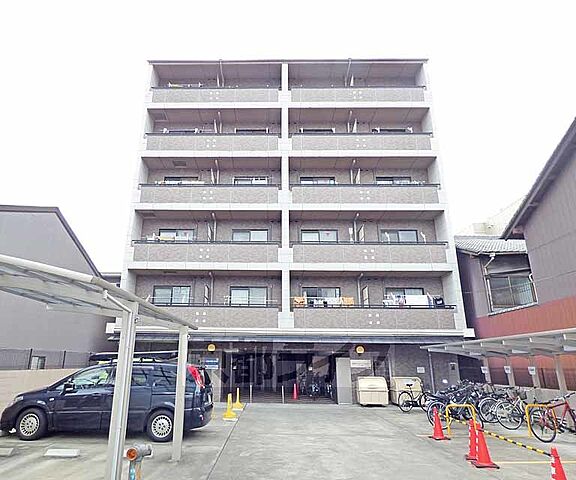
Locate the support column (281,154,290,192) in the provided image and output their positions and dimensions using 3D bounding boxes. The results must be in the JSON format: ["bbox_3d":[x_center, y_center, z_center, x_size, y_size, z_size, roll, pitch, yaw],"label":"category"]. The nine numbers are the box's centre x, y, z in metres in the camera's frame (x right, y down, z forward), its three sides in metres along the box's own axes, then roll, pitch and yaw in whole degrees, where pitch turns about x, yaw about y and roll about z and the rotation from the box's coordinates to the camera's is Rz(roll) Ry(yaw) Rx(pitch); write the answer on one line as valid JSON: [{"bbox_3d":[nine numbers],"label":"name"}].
[{"bbox_3d":[-0.102,-3.192,17.130,0.350,1.870,0.340,0,-18,0],"label":"support column"}]

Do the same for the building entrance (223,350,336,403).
[{"bbox_3d":[-0.403,5.702,14.575,4.723,2.031,0.600,0,-18,0],"label":"building entrance"}]

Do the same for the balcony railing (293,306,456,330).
[{"bbox_3d":[3.659,3.336,14.862,6.888,1.007,0.170,0,-18,0],"label":"balcony railing"}]

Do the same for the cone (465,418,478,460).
[{"bbox_3d":[3.600,3.902,6.839,0.370,0.690,0.370,0,-18,0],"label":"cone"}]

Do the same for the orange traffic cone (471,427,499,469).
[{"bbox_3d":[3.583,3.752,6.385,0.370,0.690,0.370,0,-18,0],"label":"orange traffic cone"}]

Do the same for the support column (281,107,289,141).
[{"bbox_3d":[-0.107,-5.977,18.047,0.350,1.882,0.340,0,-18,0],"label":"support column"}]

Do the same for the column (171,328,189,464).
[{"bbox_3d":[-2.091,2.890,6.753,0.140,2.383,0.140,0,-18,0],"label":"column"}]

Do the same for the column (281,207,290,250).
[{"bbox_3d":[-0.096,-0.450,16.226,0.350,1.873,0.340,0,-18,0],"label":"column"}]

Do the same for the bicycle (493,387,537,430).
[{"bbox_3d":[6.387,4.609,9.517,1.680,1.040,0.520,5,-19,-14],"label":"bicycle"}]

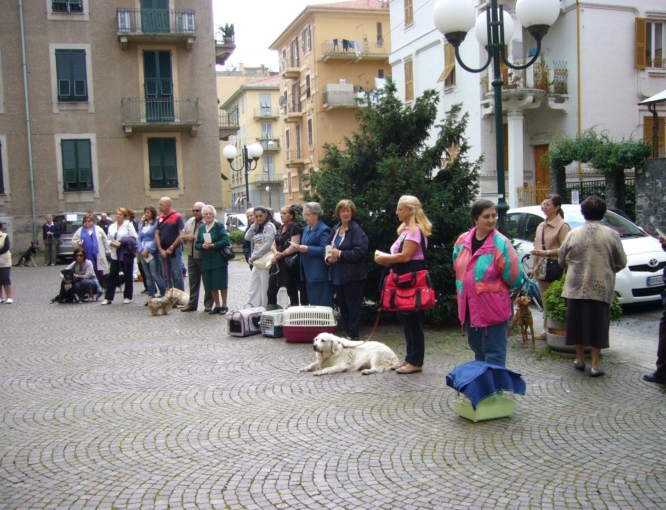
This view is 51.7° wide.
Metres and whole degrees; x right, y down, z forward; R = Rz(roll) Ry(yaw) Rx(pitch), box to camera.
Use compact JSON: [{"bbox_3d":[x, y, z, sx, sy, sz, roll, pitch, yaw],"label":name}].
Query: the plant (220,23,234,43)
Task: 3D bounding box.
[{"bbox_3d":[-4.040,-8.501,26.326,0.550,0.850,0.550,-2,4,0],"label":"plant"}]

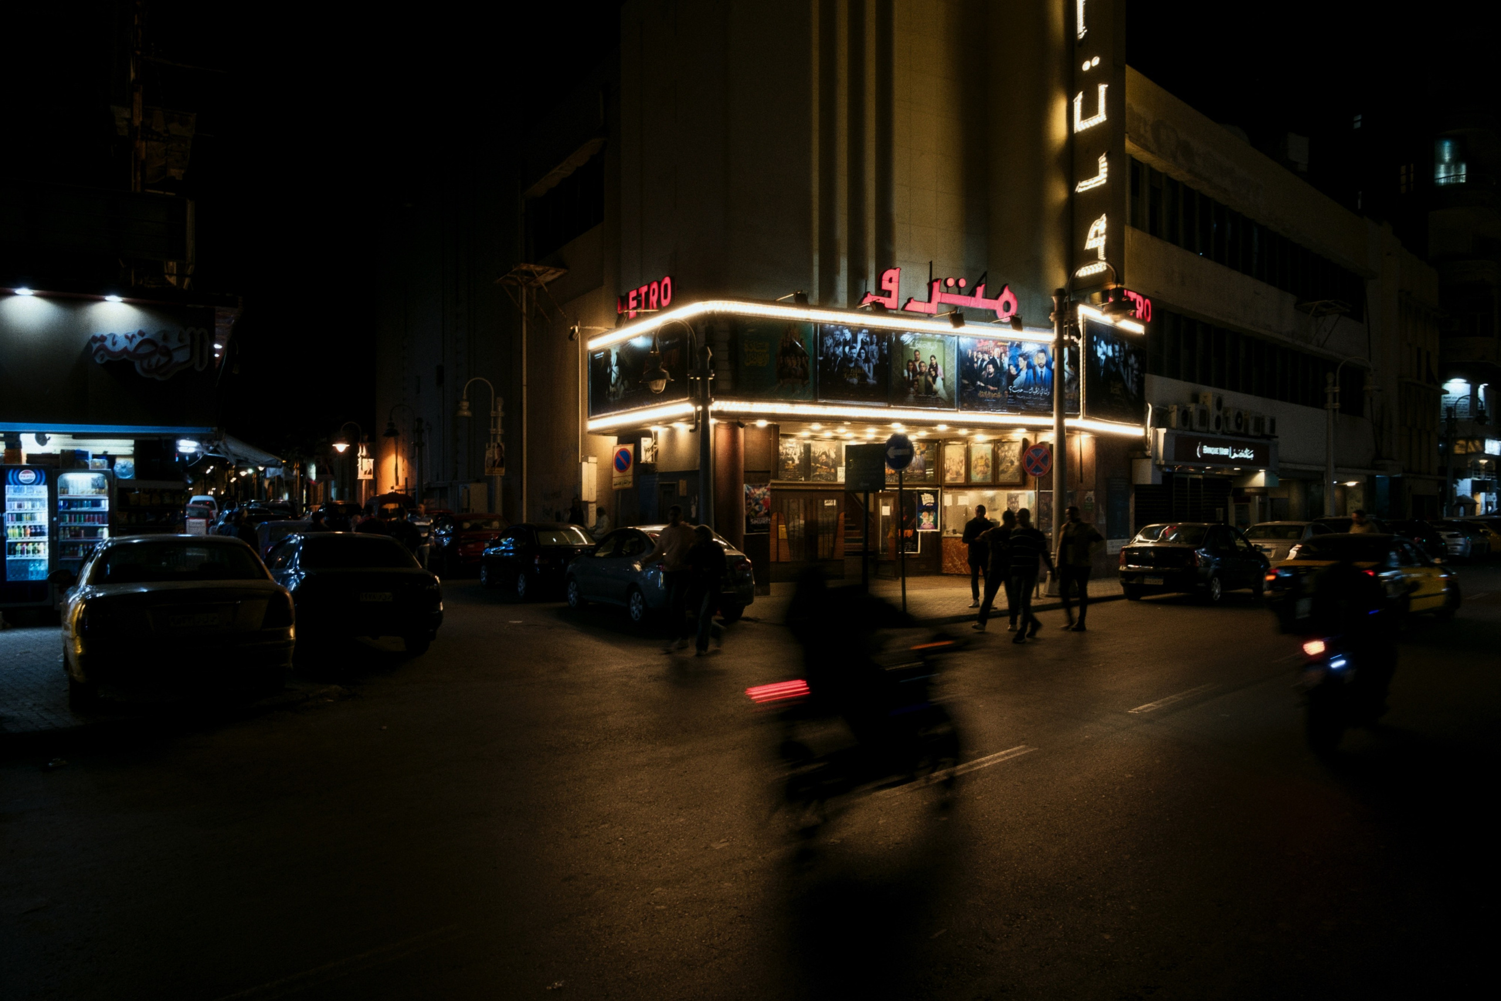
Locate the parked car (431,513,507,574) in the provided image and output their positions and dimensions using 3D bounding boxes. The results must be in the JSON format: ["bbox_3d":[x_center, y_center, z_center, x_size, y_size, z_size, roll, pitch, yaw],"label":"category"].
[{"bbox_3d":[-7.330,1.125,26.200,1.640,1.460,4.100,0,0,-27],"label":"parked car"}]

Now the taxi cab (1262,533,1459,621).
[{"bbox_3d":[9.420,1.186,15.270,4.330,1.420,1.700,0,0,-44],"label":"taxi cab"}]

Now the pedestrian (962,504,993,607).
[{"bbox_3d":[3.800,0.926,16.593,0.500,1.680,0.400,0,0,25],"label":"pedestrian"}]

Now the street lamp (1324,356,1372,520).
[{"bbox_3d":[18.030,-1.304,30.000,1.650,6.150,0.600,0,0,44],"label":"street lamp"}]

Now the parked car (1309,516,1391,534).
[{"bbox_3d":[16.500,1.152,27.500,1.720,1.530,4.250,0,0,44],"label":"parked car"}]

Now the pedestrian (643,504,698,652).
[{"bbox_3d":[-0.980,0.944,12.293,0.620,1.740,0.500,0,-1,35],"label":"pedestrian"}]

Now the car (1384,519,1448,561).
[{"bbox_3d":[20.000,1.292,30.491,4.200,1.450,1.740,0,-1,-44],"label":"car"}]

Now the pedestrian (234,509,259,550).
[{"bbox_3d":[-8.300,0.985,16.393,0.360,1.680,0.480,0,0,10],"label":"pedestrian"}]

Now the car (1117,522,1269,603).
[{"bbox_3d":[8.840,1.159,19.800,1.740,1.490,4.240,0,0,42],"label":"car"}]

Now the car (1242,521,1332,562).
[{"bbox_3d":[12.750,1.218,23.391,4.300,1.420,1.690,0,-1,-44],"label":"car"}]

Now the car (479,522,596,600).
[{"bbox_3d":[-4.130,1.170,19.692,1.690,1.430,4.250,0,-1,-31],"label":"car"}]

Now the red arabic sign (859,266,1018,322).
[{"bbox_3d":[3.670,-3.905,19.030,3.520,0.790,0.220,0,0,-24],"label":"red arabic sign"}]

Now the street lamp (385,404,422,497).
[{"bbox_3d":[-11.200,-0.744,32.307,1.300,4.700,0.500,0,-1,-31],"label":"street lamp"}]

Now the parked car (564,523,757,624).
[{"bbox_3d":[-1.680,1.159,17.000,1.800,1.480,4.460,0,0,-30],"label":"parked car"}]

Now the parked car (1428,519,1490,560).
[{"bbox_3d":[22.100,1.189,31.300,1.700,1.470,4.100,0,0,43],"label":"parked car"}]

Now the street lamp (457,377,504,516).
[{"bbox_3d":[-7.600,-0.907,28.300,1.550,5.150,0.600,0,0,-32],"label":"street lamp"}]

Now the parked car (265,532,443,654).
[{"bbox_3d":[-5.360,1.167,12.950,1.700,1.450,4.380,0,0,-33],"label":"parked car"}]

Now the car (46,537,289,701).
[{"bbox_3d":[-5.760,1.040,9.872,1.680,1.400,4.260,0,-1,-35],"label":"car"}]

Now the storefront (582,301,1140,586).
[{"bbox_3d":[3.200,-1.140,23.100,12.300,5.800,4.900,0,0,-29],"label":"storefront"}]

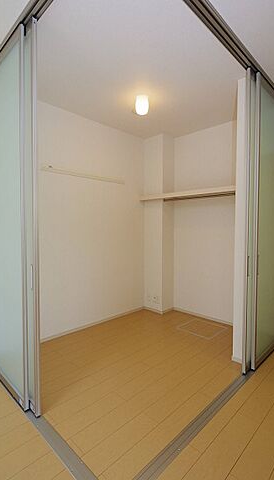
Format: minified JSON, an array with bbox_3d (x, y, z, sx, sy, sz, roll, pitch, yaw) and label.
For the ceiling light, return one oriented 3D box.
[{"bbox_3d":[0.059,-1.375,2.450,0.132,0.170,0.132,0,2,1],"label":"ceiling light"}]

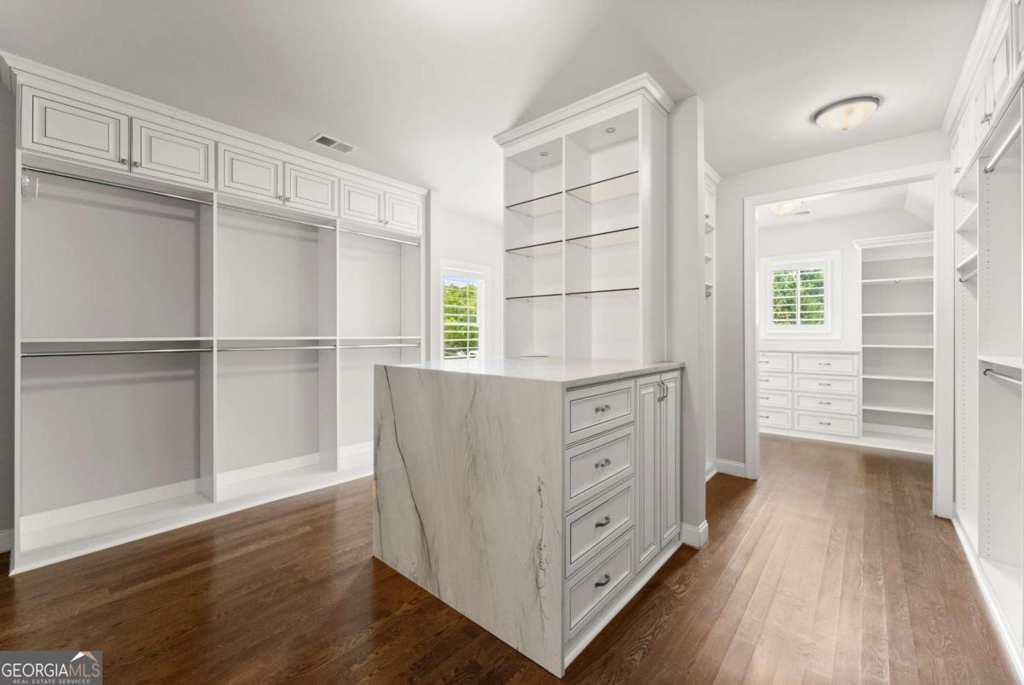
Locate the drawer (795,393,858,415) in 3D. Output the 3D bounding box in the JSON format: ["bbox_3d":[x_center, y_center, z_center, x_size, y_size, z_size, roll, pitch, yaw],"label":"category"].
[{"bbox_3d":[3.679,0.690,4.672,0.560,0.209,0.380,1,2,42],"label":"drawer"}]

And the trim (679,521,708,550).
[{"bbox_3d":[1.085,1.116,2.354,0.098,0.123,0.154,1,2,42],"label":"trim"}]

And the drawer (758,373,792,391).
[{"bbox_3d":[3.239,0.465,5.060,0.558,0.208,0.380,1,2,42],"label":"drawer"}]

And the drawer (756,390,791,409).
[{"bbox_3d":[3.240,0.683,5.065,0.558,0.209,0.380,1,2,42],"label":"drawer"}]

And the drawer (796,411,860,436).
[{"bbox_3d":[3.680,0.923,4.677,0.560,0.236,0.380,1,2,42],"label":"drawer"}]

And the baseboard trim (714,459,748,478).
[{"bbox_3d":[1.905,1.093,3.464,0.213,0.118,0.017,1,2,42],"label":"baseboard trim"}]

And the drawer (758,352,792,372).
[{"bbox_3d":[3.239,0.234,5.056,0.558,0.234,0.380,1,2,42],"label":"drawer"}]

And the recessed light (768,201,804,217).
[{"bbox_3d":[2.912,-1.408,4.245,0.394,0.123,0.394,1,2,42],"label":"recessed light"}]

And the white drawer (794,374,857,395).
[{"bbox_3d":[3.679,0.472,4.667,0.560,0.208,0.380,1,2,42],"label":"white drawer"}]

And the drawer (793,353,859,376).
[{"bbox_3d":[3.678,0.241,4.662,0.560,0.234,0.380,1,2,42],"label":"drawer"}]

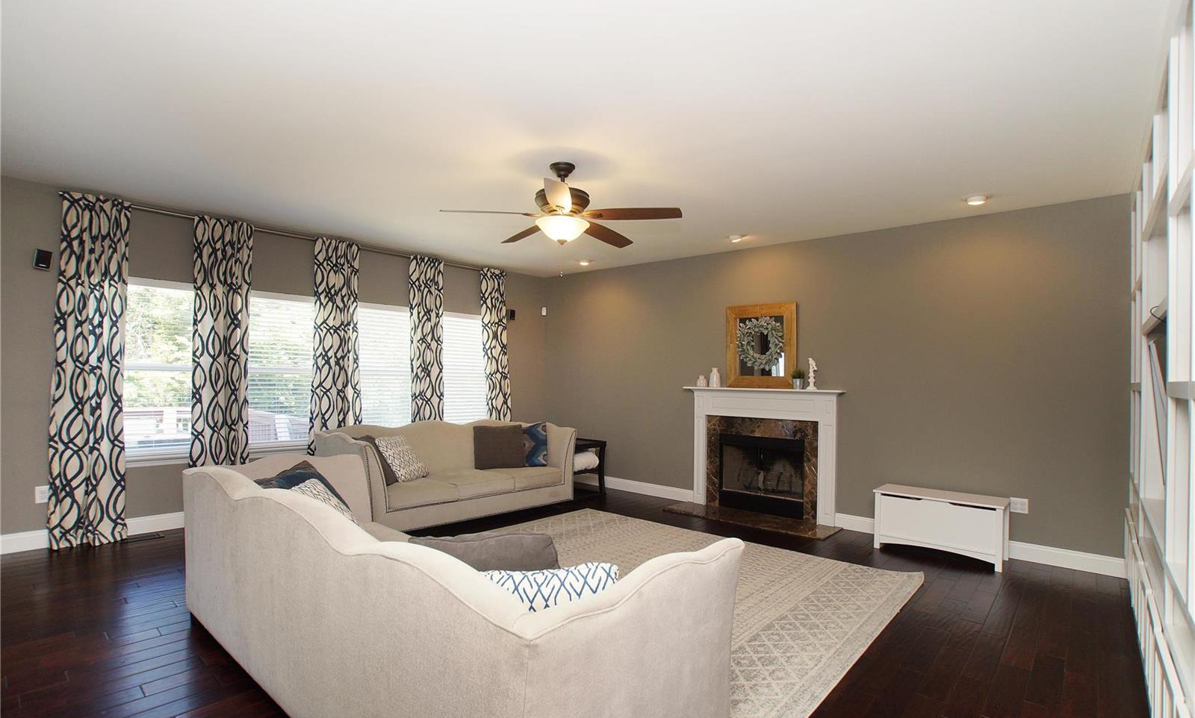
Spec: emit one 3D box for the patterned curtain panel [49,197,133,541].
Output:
[{"bbox_3d":[-3.849,0.082,4.035,0.425,2.670,0.129,3,-2,-45],"label":"patterned curtain panel"}]

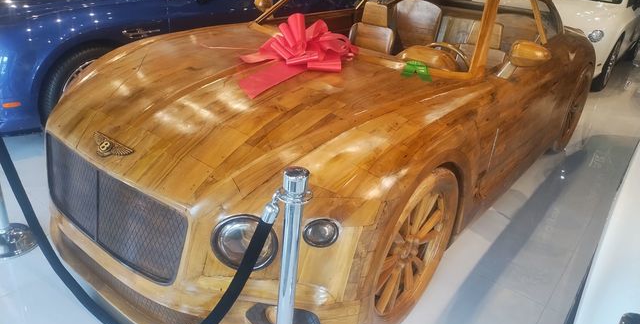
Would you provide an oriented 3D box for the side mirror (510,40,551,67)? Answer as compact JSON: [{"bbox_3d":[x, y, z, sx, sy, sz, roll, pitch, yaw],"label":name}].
[{"bbox_3d":[1.024,-0.524,2.256,0.200,0.135,0.120,17,28,23],"label":"side mirror"}]

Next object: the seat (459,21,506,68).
[{"bbox_3d":[0.924,-0.495,3.054,0.470,0.820,0.680,23,31,33],"label":"seat"}]

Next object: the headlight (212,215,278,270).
[{"bbox_3d":[-0.227,0.239,1.454,0.215,0.205,0.100,10,26,10],"label":"headlight"}]

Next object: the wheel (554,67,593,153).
[{"bbox_3d":[2.108,-0.468,3.989,0.220,0.730,0.730,23,31,33],"label":"wheel"}]

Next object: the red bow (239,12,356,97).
[{"bbox_3d":[-0.097,-0.525,2.159,0.560,0.260,0.480,5,26,-1],"label":"red bow"}]

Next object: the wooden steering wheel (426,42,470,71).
[{"bbox_3d":[0.757,-0.565,2.866,0.370,0.370,0.100,23,51,33],"label":"wooden steering wheel"}]

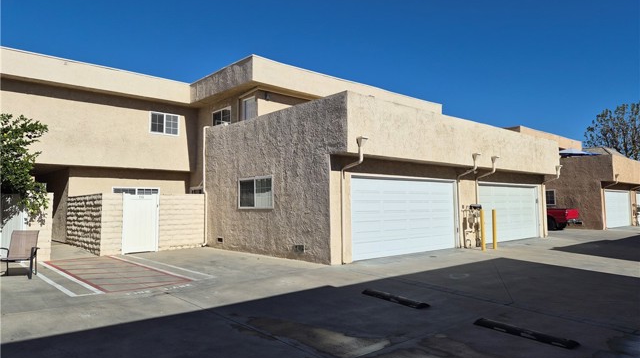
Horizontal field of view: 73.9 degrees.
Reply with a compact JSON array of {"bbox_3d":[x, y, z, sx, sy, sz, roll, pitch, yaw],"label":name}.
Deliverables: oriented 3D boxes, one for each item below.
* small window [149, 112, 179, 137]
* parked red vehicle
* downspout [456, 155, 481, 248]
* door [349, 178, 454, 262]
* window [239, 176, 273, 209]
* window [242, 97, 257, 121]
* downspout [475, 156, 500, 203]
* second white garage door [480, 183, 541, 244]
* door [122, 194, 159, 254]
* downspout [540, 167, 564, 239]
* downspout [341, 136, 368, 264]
[{"bbox_3d":[-6.306,-2.222,17.276,1.210,0.880,0.100,3,-4,-41],"label":"small window"},{"bbox_3d":[11.955,1.975,24.424,1.900,1.700,5.200,3,-4,-41],"label":"parked red vehicle"},{"bbox_3d":[4.782,0.727,13.858,0.300,3.070,0.750,3,-4,-41],"label":"downspout"},{"bbox_3d":[2.608,1.124,12.455,4.850,2.130,0.100,3,-4,-41],"label":"door"},{"bbox_3d":[-1.902,0.423,12.543,0.100,0.920,1.820,3,-4,-41],"label":"window"},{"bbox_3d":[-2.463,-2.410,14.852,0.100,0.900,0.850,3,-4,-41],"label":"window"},{"bbox_3d":[5.696,0.770,14.662,0.300,3.070,0.750,3,-4,-41],"label":"downspout"},{"bbox_3d":[7.469,1.356,16.733,4.900,2.130,0.100,3,-4,-41],"label":"second white garage door"},{"bbox_3d":[-5.407,1.341,12.809,1.020,1.760,0.080,3,-4,-41],"label":"door"},{"bbox_3d":[10.038,0.977,18.484,0.300,3.070,0.750,3,-4,-41],"label":"downspout"},{"bbox_3d":[0.765,0.535,10.322,0.300,3.070,0.750,3,-4,-41],"label":"downspout"}]

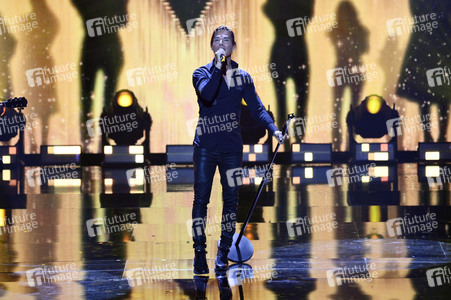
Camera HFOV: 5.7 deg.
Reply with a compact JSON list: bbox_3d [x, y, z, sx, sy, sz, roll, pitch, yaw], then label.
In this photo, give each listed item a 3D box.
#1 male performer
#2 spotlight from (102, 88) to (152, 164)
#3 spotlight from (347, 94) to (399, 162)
[{"bbox_3d":[0.100,0.000,32.300,0.680,1.770,0.500,-1,6,-4],"label":"male performer"},{"bbox_3d":[-0.870,-0.205,39.600,0.460,0.640,0.430,-1,6,0],"label":"spotlight"},{"bbox_3d":[1.292,-0.189,39.600,0.460,0.600,0.430,-1,6,0],"label":"spotlight"}]

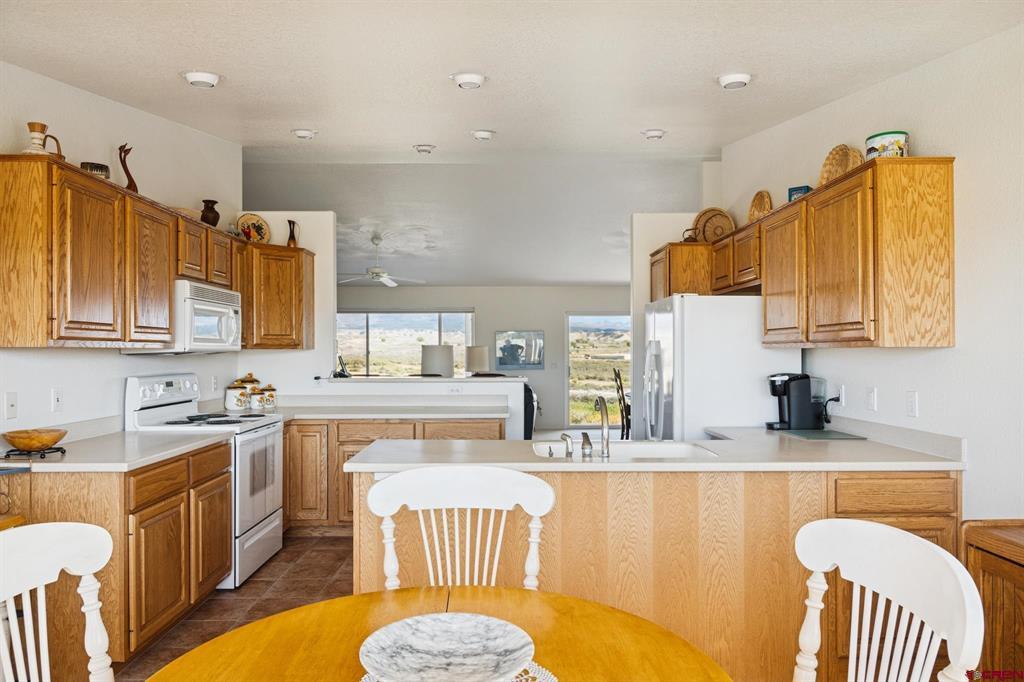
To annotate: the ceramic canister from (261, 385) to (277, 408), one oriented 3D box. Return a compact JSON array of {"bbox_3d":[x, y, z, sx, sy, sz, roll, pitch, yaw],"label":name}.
[{"bbox_3d":[-1.922,0.439,5.405,0.110,0.188,0.110,0,-1,-1],"label":"ceramic canister"}]

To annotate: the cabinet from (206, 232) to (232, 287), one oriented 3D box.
[{"bbox_3d":[-2.066,-0.526,4.451,0.327,0.330,0.395,0,-1,0],"label":"cabinet"}]

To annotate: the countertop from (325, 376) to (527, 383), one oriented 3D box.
[{"bbox_3d":[-0.683,0.322,5.659,1.630,0.040,0.320,0,-1,-1],"label":"countertop"}]

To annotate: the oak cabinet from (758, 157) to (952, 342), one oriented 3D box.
[{"bbox_3d":[1.627,-0.349,3.397,0.335,0.768,1.238,0,-1,-1],"label":"oak cabinet"}]

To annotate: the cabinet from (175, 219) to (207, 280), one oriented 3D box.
[{"bbox_3d":[-2.034,-0.537,4.044,0.319,0.367,0.392,0,-1,-1],"label":"cabinet"}]

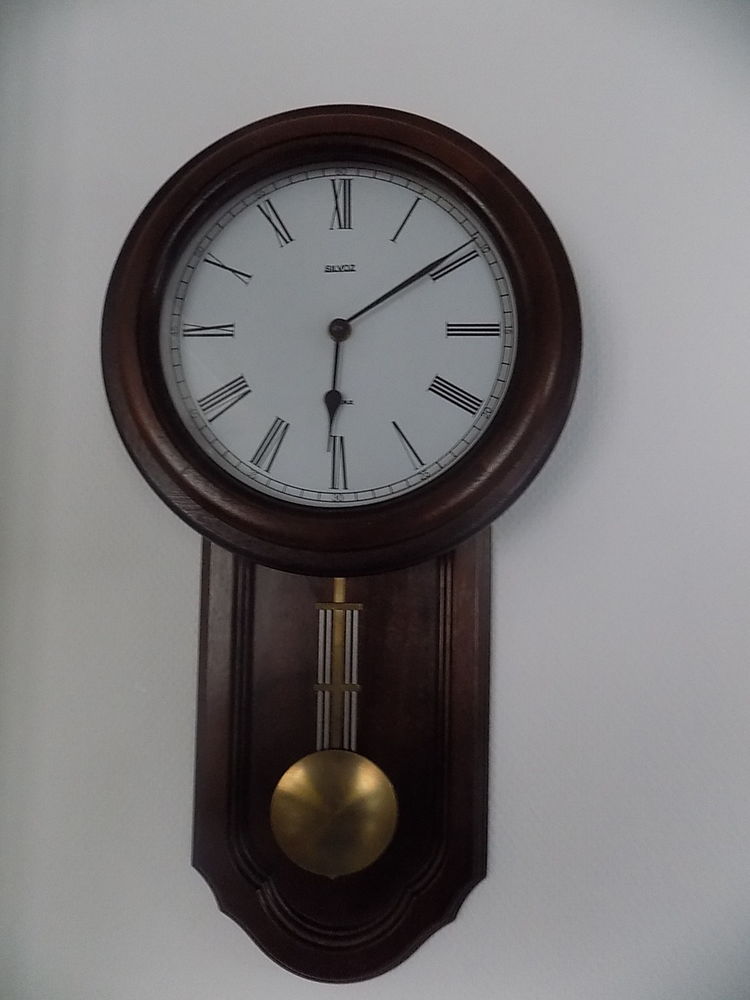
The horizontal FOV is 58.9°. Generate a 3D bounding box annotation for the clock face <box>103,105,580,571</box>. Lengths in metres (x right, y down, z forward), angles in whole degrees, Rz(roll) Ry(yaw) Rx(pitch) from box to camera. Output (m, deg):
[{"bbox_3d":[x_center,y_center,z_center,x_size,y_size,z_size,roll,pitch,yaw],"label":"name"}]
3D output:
[{"bbox_3d":[-0.022,-0.111,0.453,0.320,0.320,0.075,1,-5,2],"label":"clock face"}]

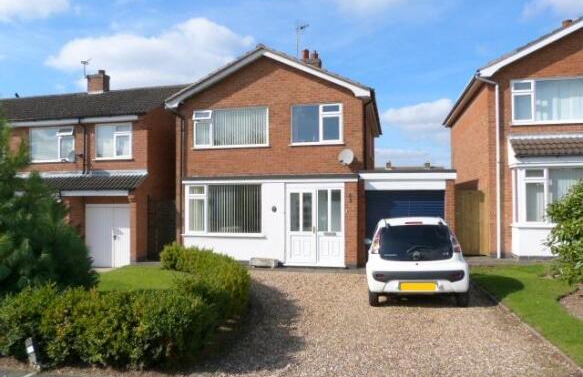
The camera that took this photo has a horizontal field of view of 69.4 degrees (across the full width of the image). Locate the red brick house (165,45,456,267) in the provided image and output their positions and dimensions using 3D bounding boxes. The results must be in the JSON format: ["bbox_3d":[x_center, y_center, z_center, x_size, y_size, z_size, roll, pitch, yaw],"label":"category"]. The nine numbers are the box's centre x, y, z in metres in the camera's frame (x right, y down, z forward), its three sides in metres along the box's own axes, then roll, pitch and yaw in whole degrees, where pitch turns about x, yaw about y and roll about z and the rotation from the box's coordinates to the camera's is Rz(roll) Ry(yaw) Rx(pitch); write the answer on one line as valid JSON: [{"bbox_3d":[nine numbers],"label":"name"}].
[{"bbox_3d":[1.102,-0.964,15.578,8.370,6.270,9.050,0,-1,14],"label":"red brick house"}]

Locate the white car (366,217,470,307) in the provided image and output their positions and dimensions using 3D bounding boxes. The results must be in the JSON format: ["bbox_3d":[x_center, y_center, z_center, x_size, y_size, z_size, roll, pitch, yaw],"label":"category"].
[{"bbox_3d":[2.356,1.208,8.127,1.630,1.465,3.435,0,-1,14],"label":"white car"}]

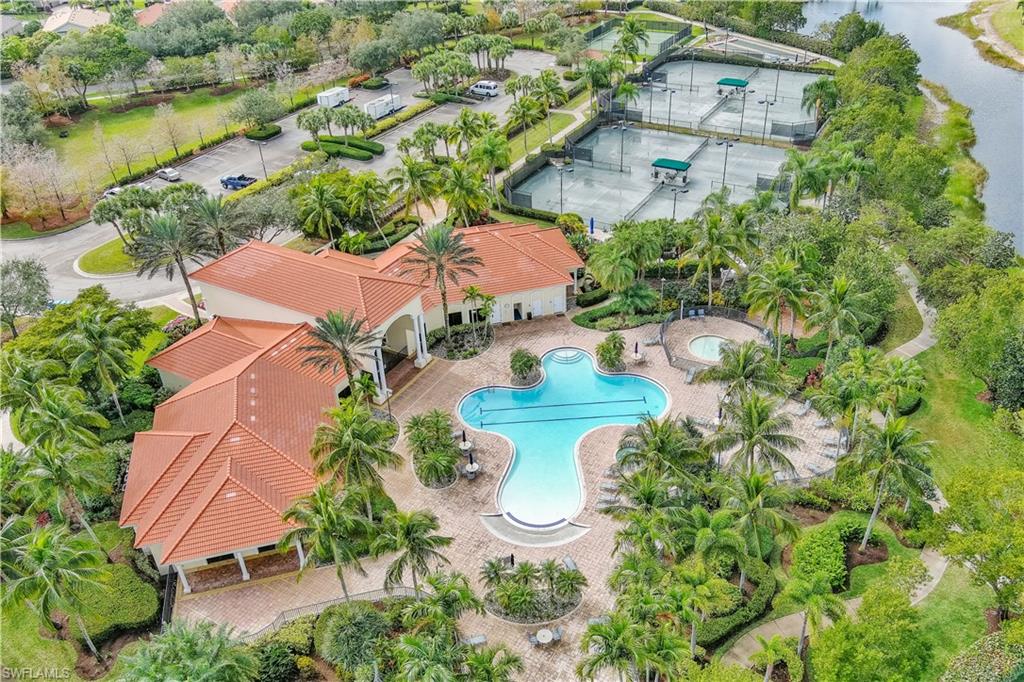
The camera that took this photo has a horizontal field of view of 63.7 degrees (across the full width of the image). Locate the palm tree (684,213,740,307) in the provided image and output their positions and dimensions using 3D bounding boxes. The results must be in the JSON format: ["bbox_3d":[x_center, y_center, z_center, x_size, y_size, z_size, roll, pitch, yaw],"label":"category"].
[{"bbox_3d":[20.374,-7.755,84.330,6.049,10.528,5.746,6,34,13],"label":"palm tree"}]

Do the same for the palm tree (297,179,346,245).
[{"bbox_3d":[-24.249,-15.565,106.784,5.905,9.576,5.728,-3,33,0],"label":"palm tree"}]

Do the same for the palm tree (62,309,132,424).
[{"bbox_3d":[-37.803,3.009,77.068,6.406,12.548,6.214,-3,33,0],"label":"palm tree"}]

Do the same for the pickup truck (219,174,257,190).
[{"bbox_3d":[-40.184,-23.295,120.456,5.500,1.800,2.050,12,36,22],"label":"pickup truck"}]

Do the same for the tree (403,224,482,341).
[{"bbox_3d":[-6.568,-5.087,80.135,7.600,12.300,7.600,-3,33,0],"label":"tree"}]

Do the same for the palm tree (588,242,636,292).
[{"bbox_3d":[11.834,-8.676,97.120,5.532,5.471,5.366,-3,33,0],"label":"palm tree"}]

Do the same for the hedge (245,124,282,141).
[{"bbox_3d":[-42.018,-34.956,139.134,4.200,0.860,5.000,12,36,22],"label":"hedge"}]

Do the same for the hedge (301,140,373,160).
[{"bbox_3d":[-29.701,-32.386,140.585,15.167,0.900,2.279,16,38,26],"label":"hedge"}]

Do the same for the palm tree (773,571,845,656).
[{"bbox_3d":[17.776,17.339,50.061,4.391,6.582,4.171,13,37,23],"label":"palm tree"}]

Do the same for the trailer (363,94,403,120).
[{"bbox_3d":[-22.891,-41.502,146.536,2.350,2.560,6.600,16,38,26],"label":"trailer"}]

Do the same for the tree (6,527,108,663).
[{"bbox_3d":[-27.223,16.133,50.981,6.600,11.700,6.600,-3,33,0],"label":"tree"}]

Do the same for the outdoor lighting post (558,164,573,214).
[{"bbox_3d":[6.680,-19.097,106.325,1.700,6.700,1.200,16,38,26],"label":"outdoor lighting post"}]

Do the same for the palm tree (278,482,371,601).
[{"bbox_3d":[-11.625,13.882,53.646,6.102,10.878,5.797,-13,35,-15],"label":"palm tree"}]

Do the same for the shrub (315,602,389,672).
[{"bbox_3d":[-10.350,19.121,53.177,4.500,2.800,4.100,-3,33,0],"label":"shrub"}]

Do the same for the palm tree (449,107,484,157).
[{"bbox_3d":[-6.687,-31.091,124.644,5.568,7.383,5.289,-4,33,-2],"label":"palm tree"}]

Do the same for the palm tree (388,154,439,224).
[{"bbox_3d":[-11.932,-16.831,100.564,6.300,10.900,6.300,-3,33,0],"label":"palm tree"}]

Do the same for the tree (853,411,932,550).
[{"bbox_3d":[27.056,10.951,60.079,5.658,12.154,5.489,-3,33,0],"label":"tree"}]

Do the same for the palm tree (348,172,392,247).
[{"bbox_3d":[-16.328,-15.075,99.411,5.450,9.234,5.178,-8,34,-8],"label":"palm tree"}]

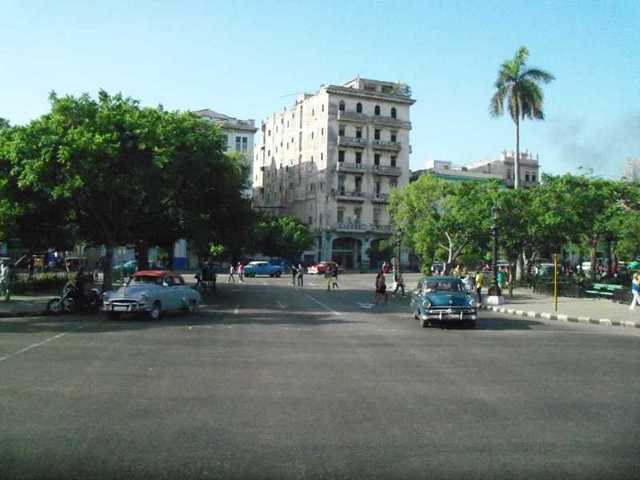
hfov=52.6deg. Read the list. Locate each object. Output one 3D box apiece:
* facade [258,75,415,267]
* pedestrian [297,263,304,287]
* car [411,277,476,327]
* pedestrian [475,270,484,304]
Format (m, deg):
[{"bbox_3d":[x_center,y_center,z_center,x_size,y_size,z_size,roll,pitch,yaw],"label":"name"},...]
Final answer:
[{"bbox_3d":[1.005,-9.252,104.233,14.000,27.800,31.500,2,-1,-25],"label":"facade"},{"bbox_3d":[-1.381,2.600,46.818,0.500,1.650,0.400,1,-1,18],"label":"pedestrian"},{"bbox_3d":[4.150,2.005,22.156,1.830,1.620,4.900,0,-1,5],"label":"car"},{"bbox_3d":[7.420,2.189,29.954,0.420,1.650,0.500,0,-1,-6],"label":"pedestrian"}]

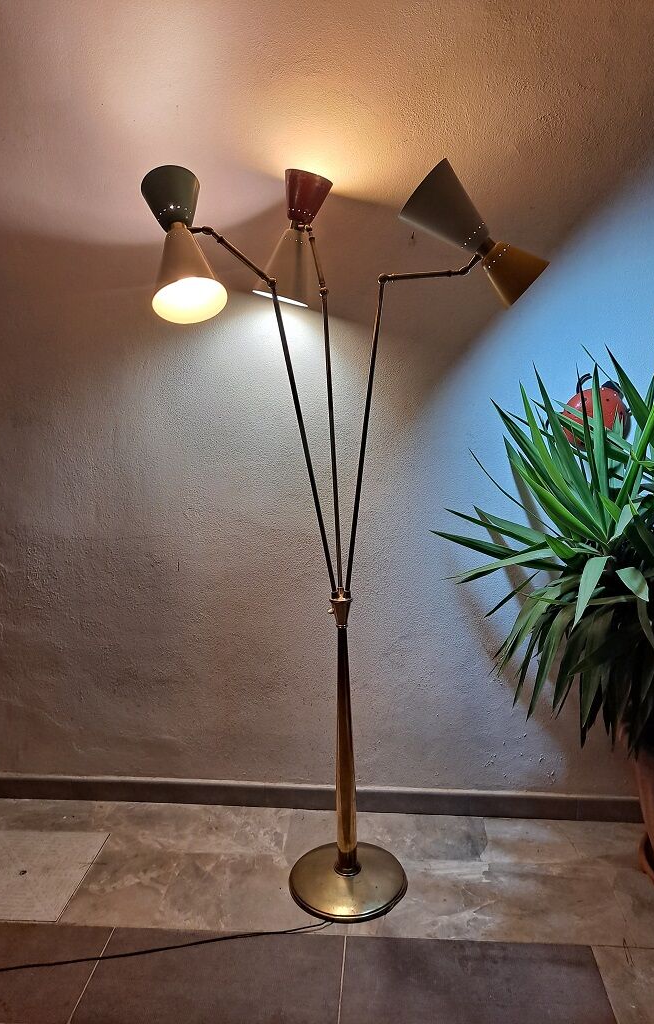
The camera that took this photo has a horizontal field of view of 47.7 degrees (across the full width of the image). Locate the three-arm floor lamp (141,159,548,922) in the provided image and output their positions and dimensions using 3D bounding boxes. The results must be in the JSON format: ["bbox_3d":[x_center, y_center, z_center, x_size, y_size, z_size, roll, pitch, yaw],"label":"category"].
[{"bbox_3d":[0.049,0.099,1.885,0.895,1.895,0.570,-1,11,0],"label":"three-arm floor lamp"}]

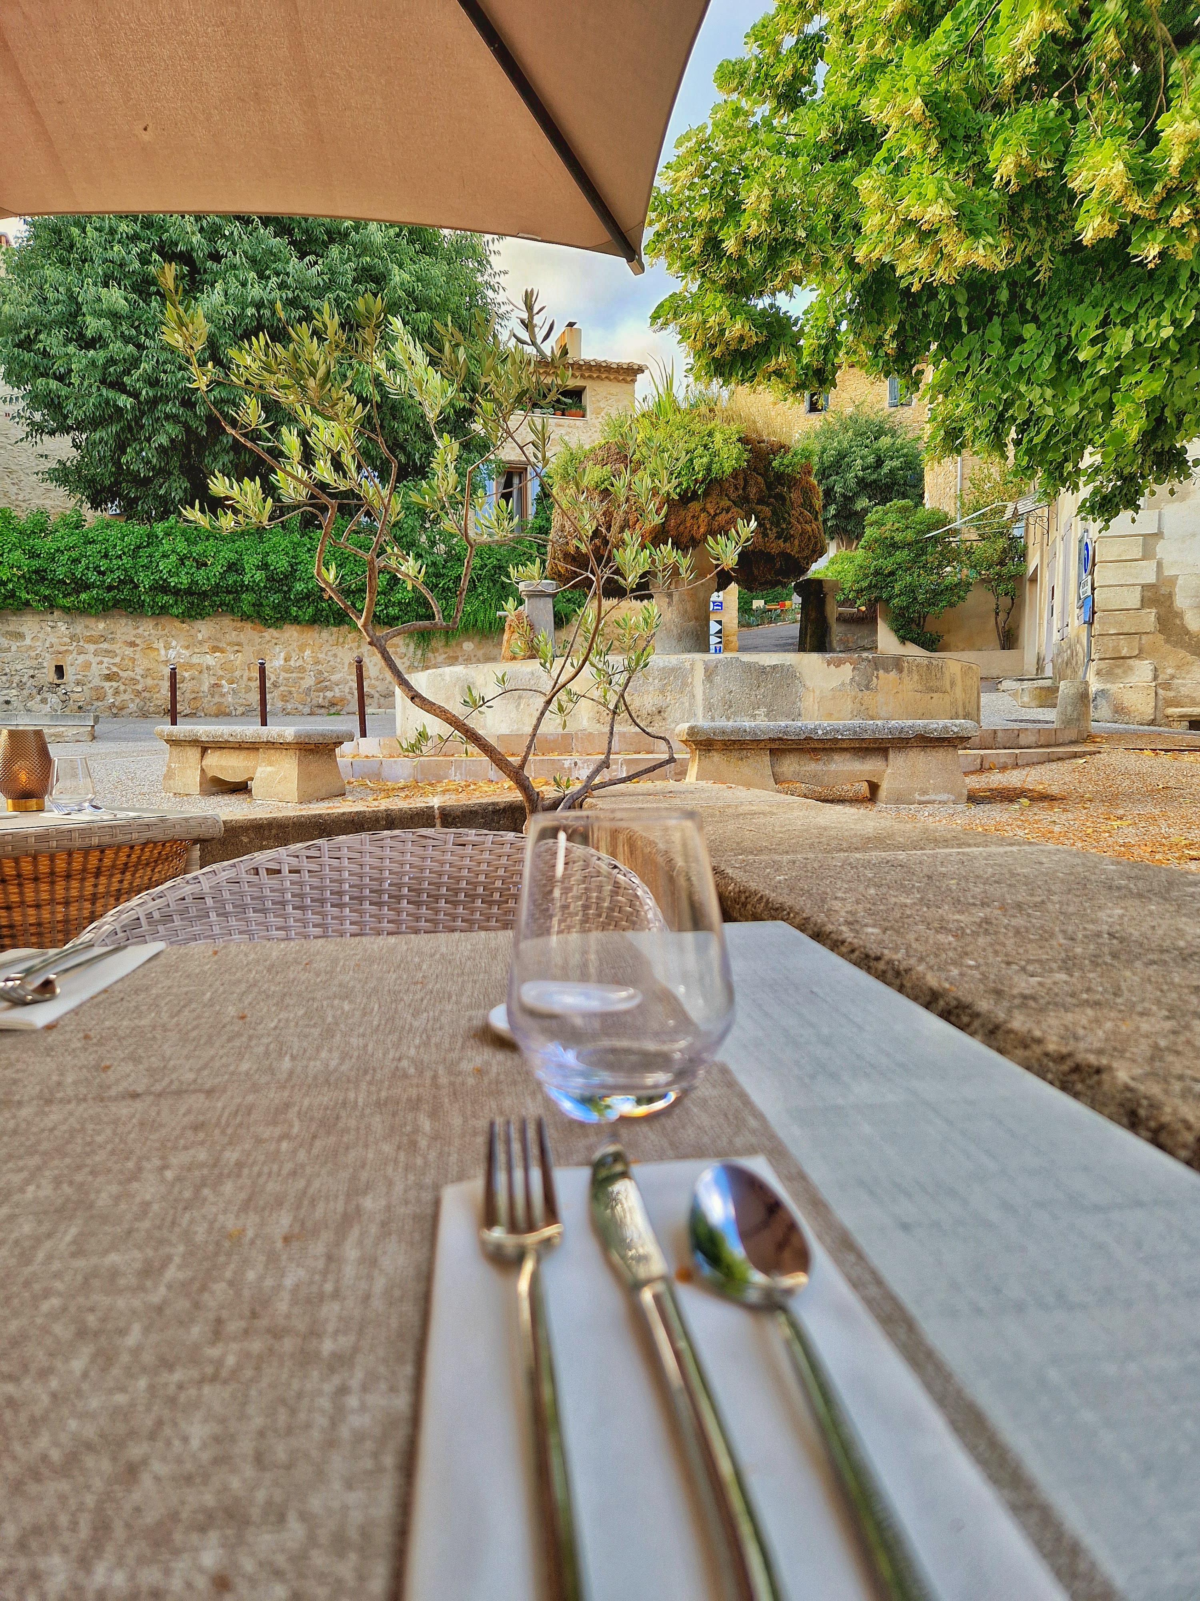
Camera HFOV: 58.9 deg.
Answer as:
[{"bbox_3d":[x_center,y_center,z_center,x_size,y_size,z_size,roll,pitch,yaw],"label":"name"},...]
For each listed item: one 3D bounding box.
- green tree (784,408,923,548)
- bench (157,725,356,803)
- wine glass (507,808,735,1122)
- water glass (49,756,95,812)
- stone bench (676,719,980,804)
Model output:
[{"bbox_3d":[7.857,-9.448,33.000,4.400,5.600,4.400,0,4,0],"label":"green tree"},{"bbox_3d":[-2.338,-0.265,7.123,1.584,0.450,0.453,3,5,38],"label":"bench"},{"bbox_3d":[0.008,0.063,0.430,0.090,0.113,0.090,0,4,0],"label":"wine glass"},{"bbox_3d":[-1.125,-0.033,2.270,0.090,0.113,0.090,0,4,0],"label":"water glass"},{"bbox_3d":[1.234,-0.209,5.918,1.584,0.450,0.453,0,4,-3],"label":"stone bench"}]

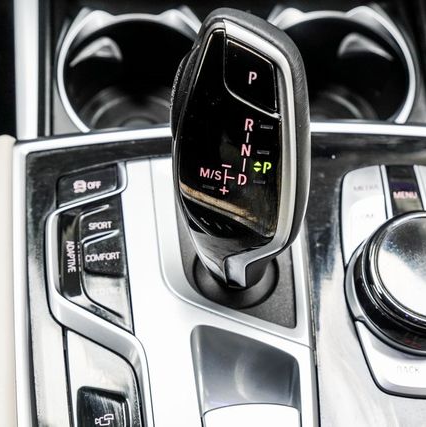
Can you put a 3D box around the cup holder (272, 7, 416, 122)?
[{"bbox_3d":[0.059,-0.066,0.472,0.080,0.018,0.080,-2,55,-4],"label":"cup holder"}]

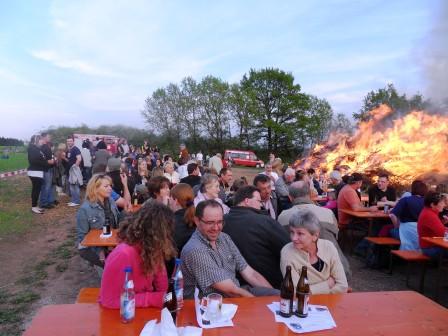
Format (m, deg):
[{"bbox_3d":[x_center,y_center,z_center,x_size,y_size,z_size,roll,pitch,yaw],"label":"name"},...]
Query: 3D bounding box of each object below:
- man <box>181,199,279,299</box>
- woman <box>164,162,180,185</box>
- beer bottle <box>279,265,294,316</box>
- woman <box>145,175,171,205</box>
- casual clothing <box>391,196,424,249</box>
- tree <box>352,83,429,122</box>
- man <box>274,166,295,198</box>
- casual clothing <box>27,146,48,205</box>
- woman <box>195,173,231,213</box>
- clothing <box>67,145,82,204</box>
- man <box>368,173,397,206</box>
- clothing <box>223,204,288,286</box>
[{"bbox_3d":[0.000,0.827,2.083,0.580,1.320,0.850,-3,5,-41],"label":"man"},{"bbox_3d":[-1.152,0.538,6.950,0.500,1.280,0.750,1,4,-30],"label":"woman"},{"bbox_3d":[0.327,0.647,1.639,0.070,0.265,0.070,0,4,0],"label":"beer bottle"},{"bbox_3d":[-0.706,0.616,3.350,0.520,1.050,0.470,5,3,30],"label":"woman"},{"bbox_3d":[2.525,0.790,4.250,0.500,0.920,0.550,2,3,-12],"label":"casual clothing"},{"bbox_3d":[24.300,-6.706,44.641,11.000,10.700,10.000,0,4,0],"label":"tree"},{"bbox_3d":[1.030,0.636,4.956,0.750,1.280,0.520,2,5,30],"label":"man"},{"bbox_3d":[-4.263,0.176,7.100,0.480,1.400,0.460,2,3,-18],"label":"casual clothing"},{"bbox_3d":[-0.100,0.740,3.460,0.500,1.300,0.750,-3,5,-41],"label":"woman"},{"bbox_3d":[-3.875,0.200,8.050,0.480,1.500,0.360,4,3,27],"label":"clothing"},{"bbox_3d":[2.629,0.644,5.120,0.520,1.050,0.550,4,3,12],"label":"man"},{"bbox_3d":[0.289,0.696,2.720,0.620,0.700,0.480,2,4,7],"label":"clothing"}]

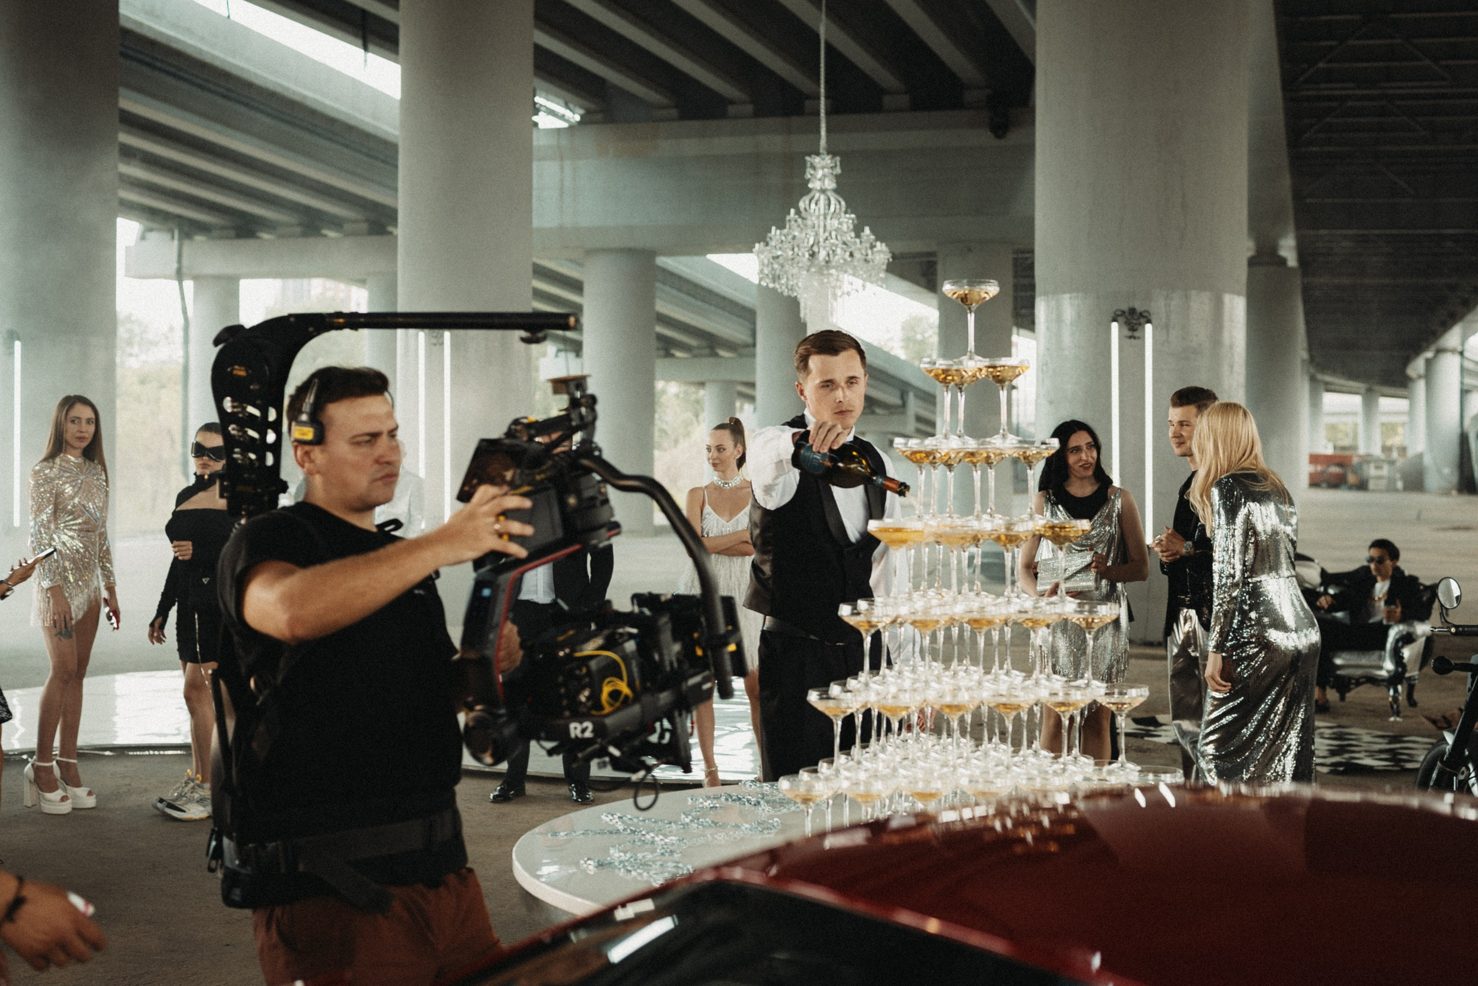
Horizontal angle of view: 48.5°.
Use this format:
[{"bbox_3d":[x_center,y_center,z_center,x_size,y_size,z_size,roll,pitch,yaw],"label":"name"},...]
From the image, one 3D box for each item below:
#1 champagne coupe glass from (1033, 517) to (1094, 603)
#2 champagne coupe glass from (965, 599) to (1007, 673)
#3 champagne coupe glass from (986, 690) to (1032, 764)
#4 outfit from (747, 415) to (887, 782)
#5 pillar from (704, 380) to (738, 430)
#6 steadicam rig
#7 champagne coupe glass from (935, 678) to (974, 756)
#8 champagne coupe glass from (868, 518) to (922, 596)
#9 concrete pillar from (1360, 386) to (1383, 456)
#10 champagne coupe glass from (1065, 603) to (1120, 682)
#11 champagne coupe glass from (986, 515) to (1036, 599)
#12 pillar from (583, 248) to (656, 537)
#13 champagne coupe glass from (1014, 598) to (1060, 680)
[{"bbox_3d":[0.606,0.124,3.081,0.107,0.151,0.107,0,1,0],"label":"champagne coupe glass"},{"bbox_3d":[0.444,0.282,3.003,0.105,0.150,0.105,0,0,0],"label":"champagne coupe glass"},{"bbox_3d":[0.495,0.430,2.999,0.106,0.153,0.106,0,1,0],"label":"champagne coupe glass"},{"bbox_3d":[0.188,0.575,3.950,0.430,1.520,0.300,0,1,-27],"label":"outfit"},{"bbox_3d":[-0.994,-2.908,93.000,1.840,6.900,1.840,0,1,0],"label":"pillar"},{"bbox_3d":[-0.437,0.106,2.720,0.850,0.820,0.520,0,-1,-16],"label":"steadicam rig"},{"bbox_3d":[0.394,0.430,2.985,0.106,0.153,0.106,0,1,0],"label":"champagne coupe glass"},{"bbox_3d":[0.290,0.118,3.037,0.107,0.151,0.107,0,1,0],"label":"champagne coupe glass"},{"bbox_3d":[38.517,-3.443,100.000,1.231,5.973,1.231,0,1,0],"label":"concrete pillar"},{"bbox_3d":[0.653,0.279,3.050,0.106,0.153,0.106,0,1,0],"label":"champagne coupe glass"},{"bbox_3d":[0.530,0.127,3.235,0.113,0.162,0.113,0,1,0],"label":"champagne coupe glass"},{"bbox_3d":[-2.438,-2.048,33.500,1.484,5.861,1.484,0,1,0],"label":"pillar"},{"bbox_3d":[0.552,0.270,3.048,0.107,0.151,0.107,0,1,0],"label":"champagne coupe glass"}]

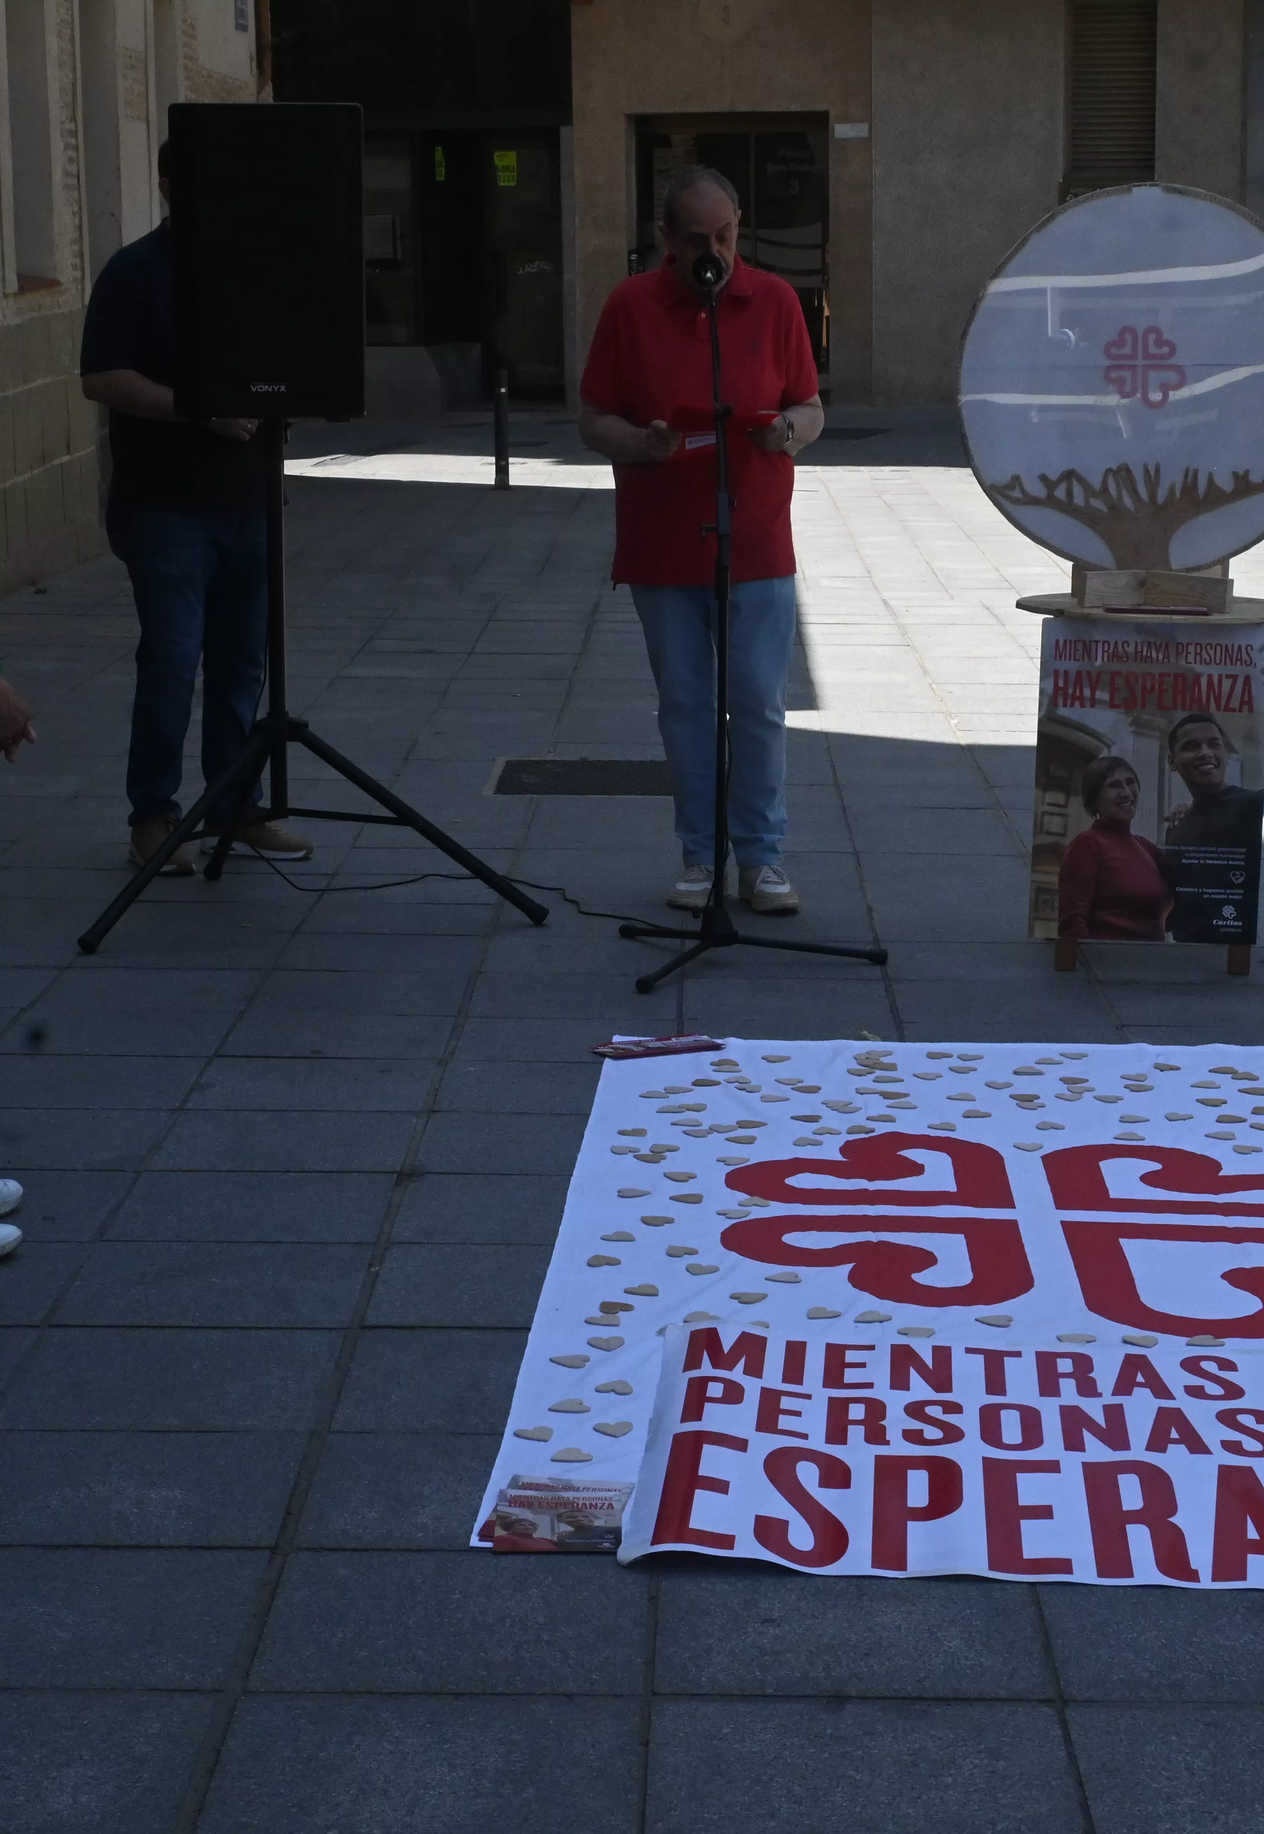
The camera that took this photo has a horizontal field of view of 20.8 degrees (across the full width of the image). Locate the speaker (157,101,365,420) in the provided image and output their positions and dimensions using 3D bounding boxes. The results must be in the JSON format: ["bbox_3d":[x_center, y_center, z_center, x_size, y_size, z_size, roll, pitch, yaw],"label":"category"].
[{"bbox_3d":[-0.839,-1.476,7.803,0.440,0.690,0.360,-1,11,-3],"label":"speaker"}]

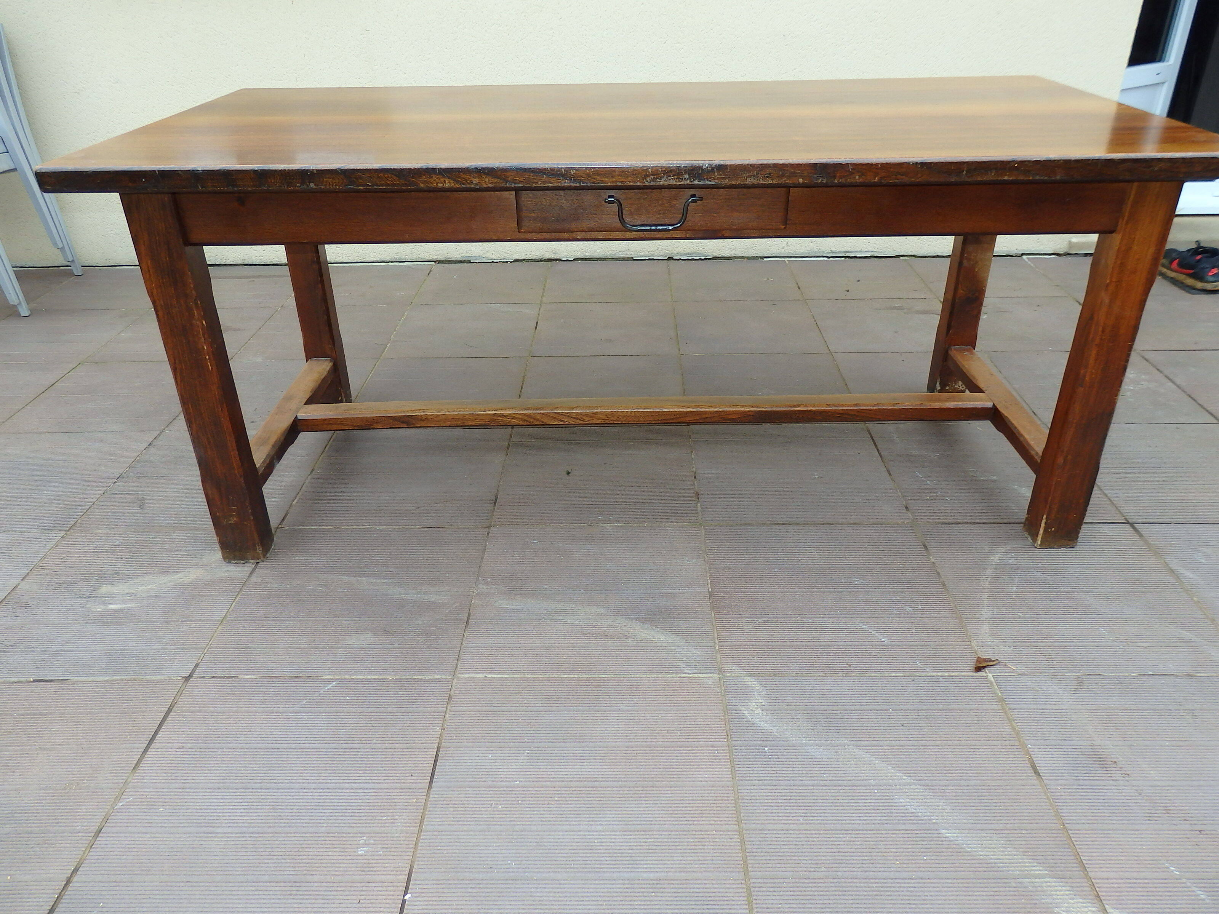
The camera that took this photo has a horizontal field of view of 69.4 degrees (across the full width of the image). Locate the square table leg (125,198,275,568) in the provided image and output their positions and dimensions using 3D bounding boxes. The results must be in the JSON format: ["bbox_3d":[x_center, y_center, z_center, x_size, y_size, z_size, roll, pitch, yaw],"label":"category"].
[{"bbox_3d":[-0.711,-0.128,1.552,0.077,0.713,0.068,-1,30,1],"label":"square table leg"}]

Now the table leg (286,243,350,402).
[{"bbox_3d":[-0.711,-0.439,2.094,0.077,0.713,0.068,-1,30,1],"label":"table leg"}]

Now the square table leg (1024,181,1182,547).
[{"bbox_3d":[0.851,-0.146,1.541,0.077,0.713,0.068,-1,30,1],"label":"square table leg"}]

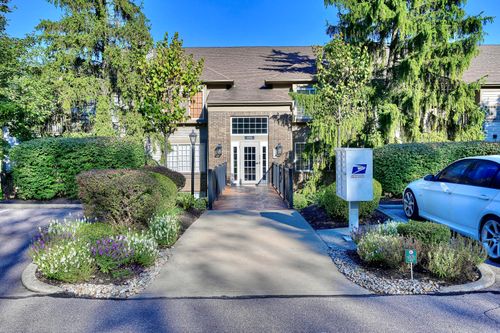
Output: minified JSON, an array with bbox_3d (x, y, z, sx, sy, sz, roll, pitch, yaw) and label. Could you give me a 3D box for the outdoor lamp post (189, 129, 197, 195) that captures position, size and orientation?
[{"bbox_3d":[-1.910,-0.099,12.004,0.260,2.340,0.260,0,2,0],"label":"outdoor lamp post"}]

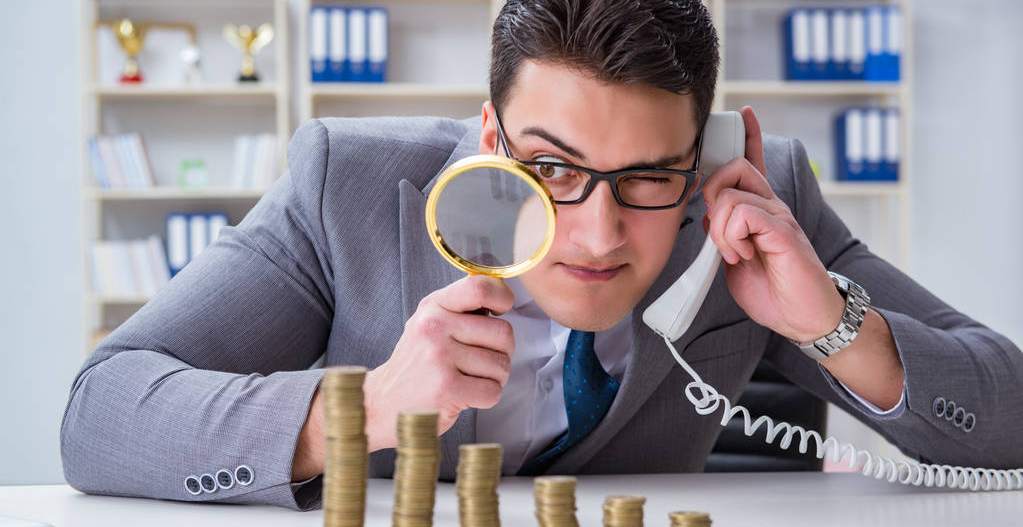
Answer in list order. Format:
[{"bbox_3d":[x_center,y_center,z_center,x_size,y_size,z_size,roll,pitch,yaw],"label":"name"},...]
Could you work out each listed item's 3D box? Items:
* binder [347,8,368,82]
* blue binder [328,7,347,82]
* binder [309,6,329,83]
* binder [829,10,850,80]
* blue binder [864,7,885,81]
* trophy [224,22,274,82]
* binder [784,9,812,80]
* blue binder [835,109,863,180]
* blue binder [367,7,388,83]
[{"bbox_3d":[-0.652,-0.916,7.516,0.080,0.318,0.280,0,0,-3],"label":"binder"},{"bbox_3d":[-0.733,-0.916,7.509,0.080,0.318,0.280,0,0,-3],"label":"blue binder"},{"bbox_3d":[-0.813,-0.915,7.502,0.080,0.318,0.280,0,0,-3],"label":"binder"},{"bbox_3d":[1.405,-0.939,7.688,0.080,0.318,0.280,0,0,-1],"label":"binder"},{"bbox_3d":[1.545,-0.937,7.671,0.080,0.318,0.280,0,0,-3],"label":"blue binder"},{"bbox_3d":[-1.111,-0.881,7.448,0.205,0.255,0.095,0,0,-4],"label":"trophy"},{"bbox_3d":[1.242,-0.937,7.674,0.080,0.318,0.280,0,0,1],"label":"binder"},{"bbox_3d":[1.466,-0.509,7.693,0.080,0.318,0.280,0,0,0],"label":"blue binder"},{"bbox_3d":[-0.569,-0.917,7.523,0.080,0.318,0.280,0,0,-3],"label":"blue binder"}]

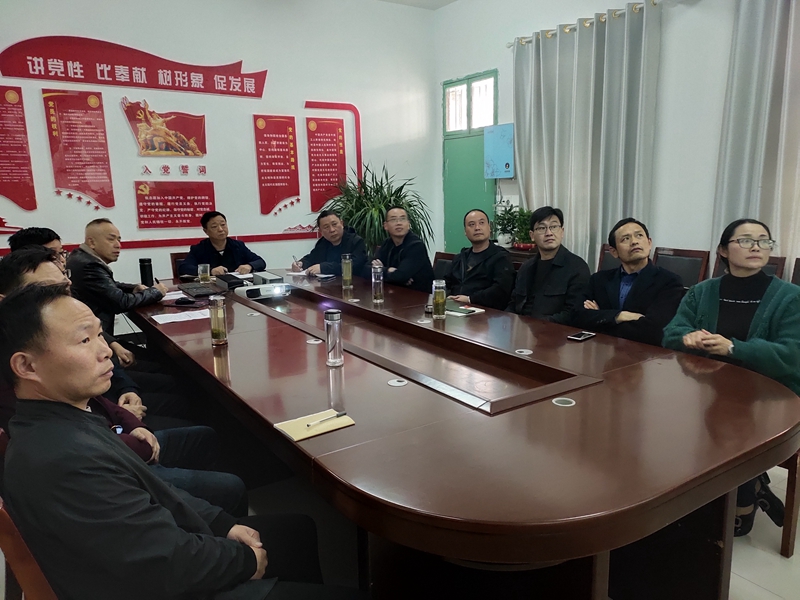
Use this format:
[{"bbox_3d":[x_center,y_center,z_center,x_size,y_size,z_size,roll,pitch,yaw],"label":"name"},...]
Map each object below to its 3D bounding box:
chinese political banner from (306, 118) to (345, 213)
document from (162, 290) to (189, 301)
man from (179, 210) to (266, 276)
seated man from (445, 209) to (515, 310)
[{"bbox_3d":[-0.764,-1.422,5.627,0.454,0.966,0.030,-7,12,-31],"label":"chinese political banner"},{"bbox_3d":[-1.500,-0.031,3.481,0.220,0.010,0.280,-7,12,-31],"label":"document"},{"bbox_3d":[-1.507,-0.103,4.589,0.640,1.301,0.740,-7,13,-28],"label":"man"},{"bbox_3d":[0.488,0.073,3.358,0.700,1.290,0.530,-11,14,-42],"label":"seated man"}]

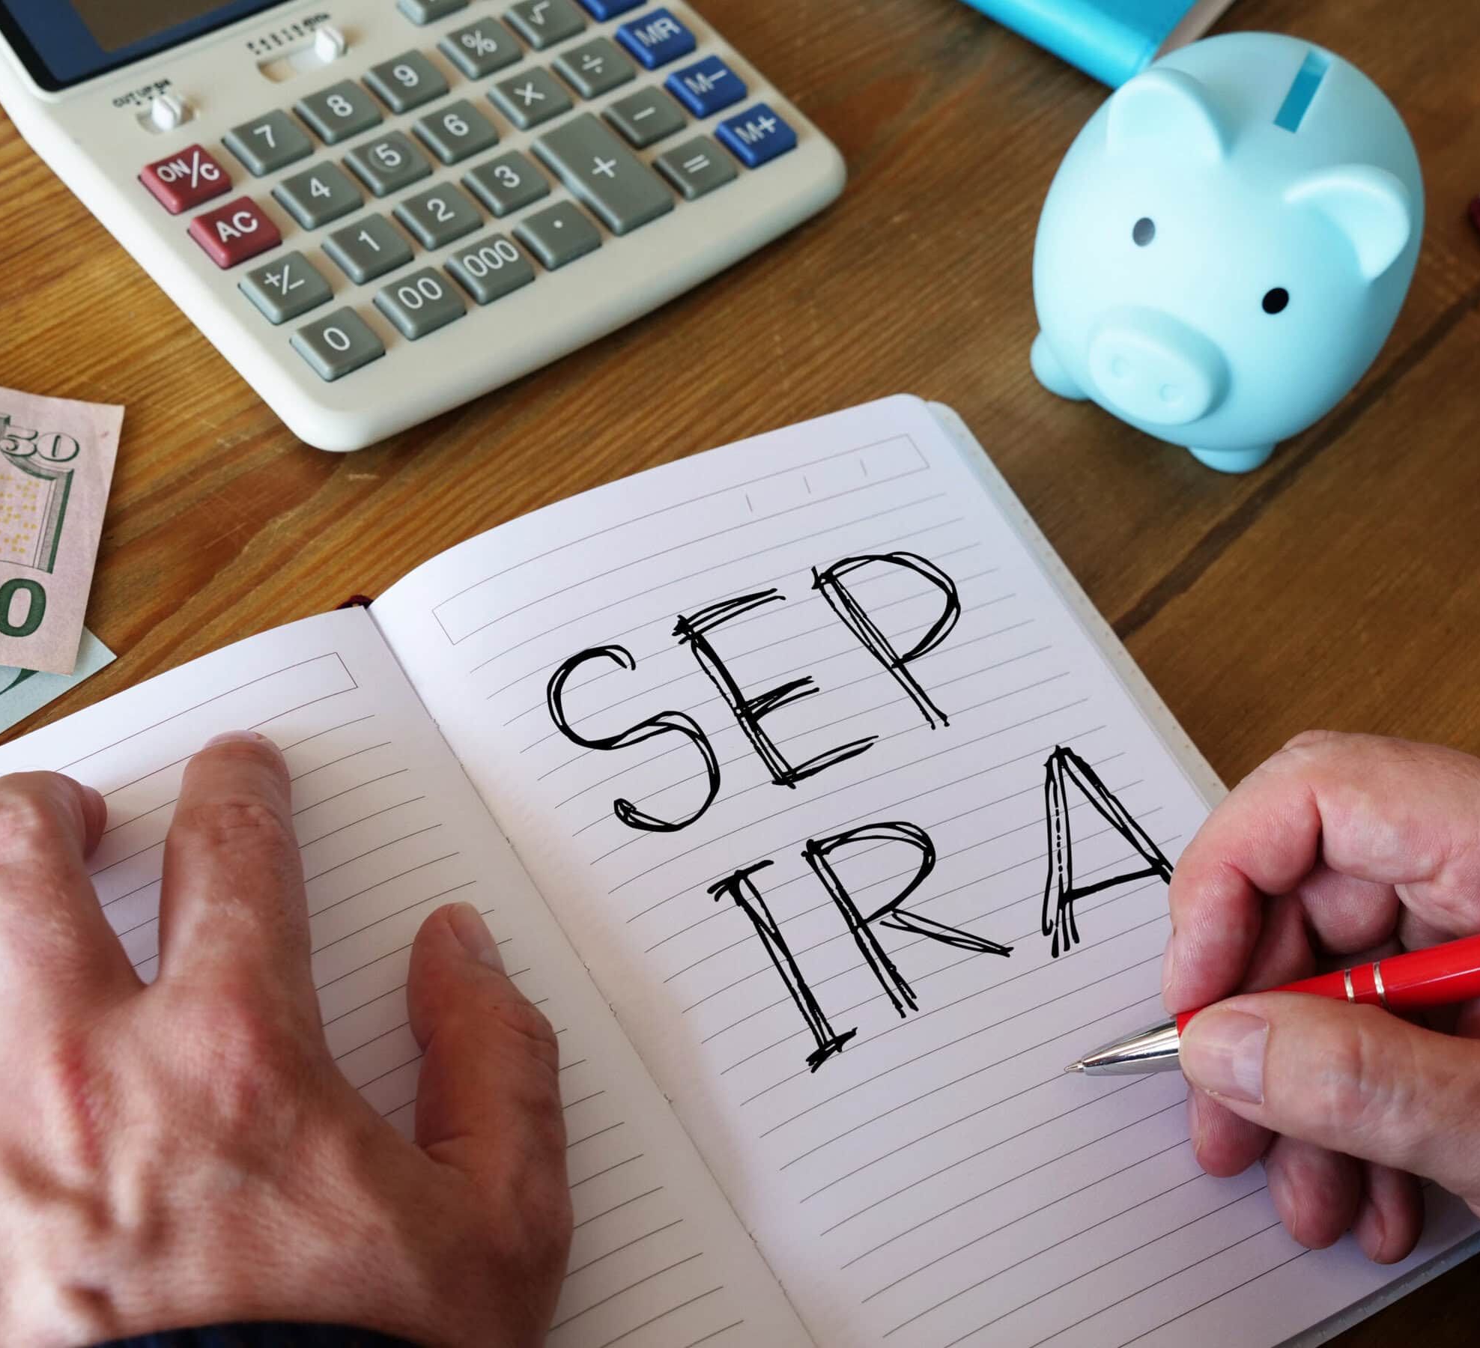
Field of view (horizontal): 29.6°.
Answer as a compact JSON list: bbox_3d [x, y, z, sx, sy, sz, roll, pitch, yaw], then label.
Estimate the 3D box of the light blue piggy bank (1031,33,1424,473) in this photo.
[{"bbox_3d":[0.101,-0.089,0.589,0.080,0.088,0.098,29,53,5],"label":"light blue piggy bank"}]

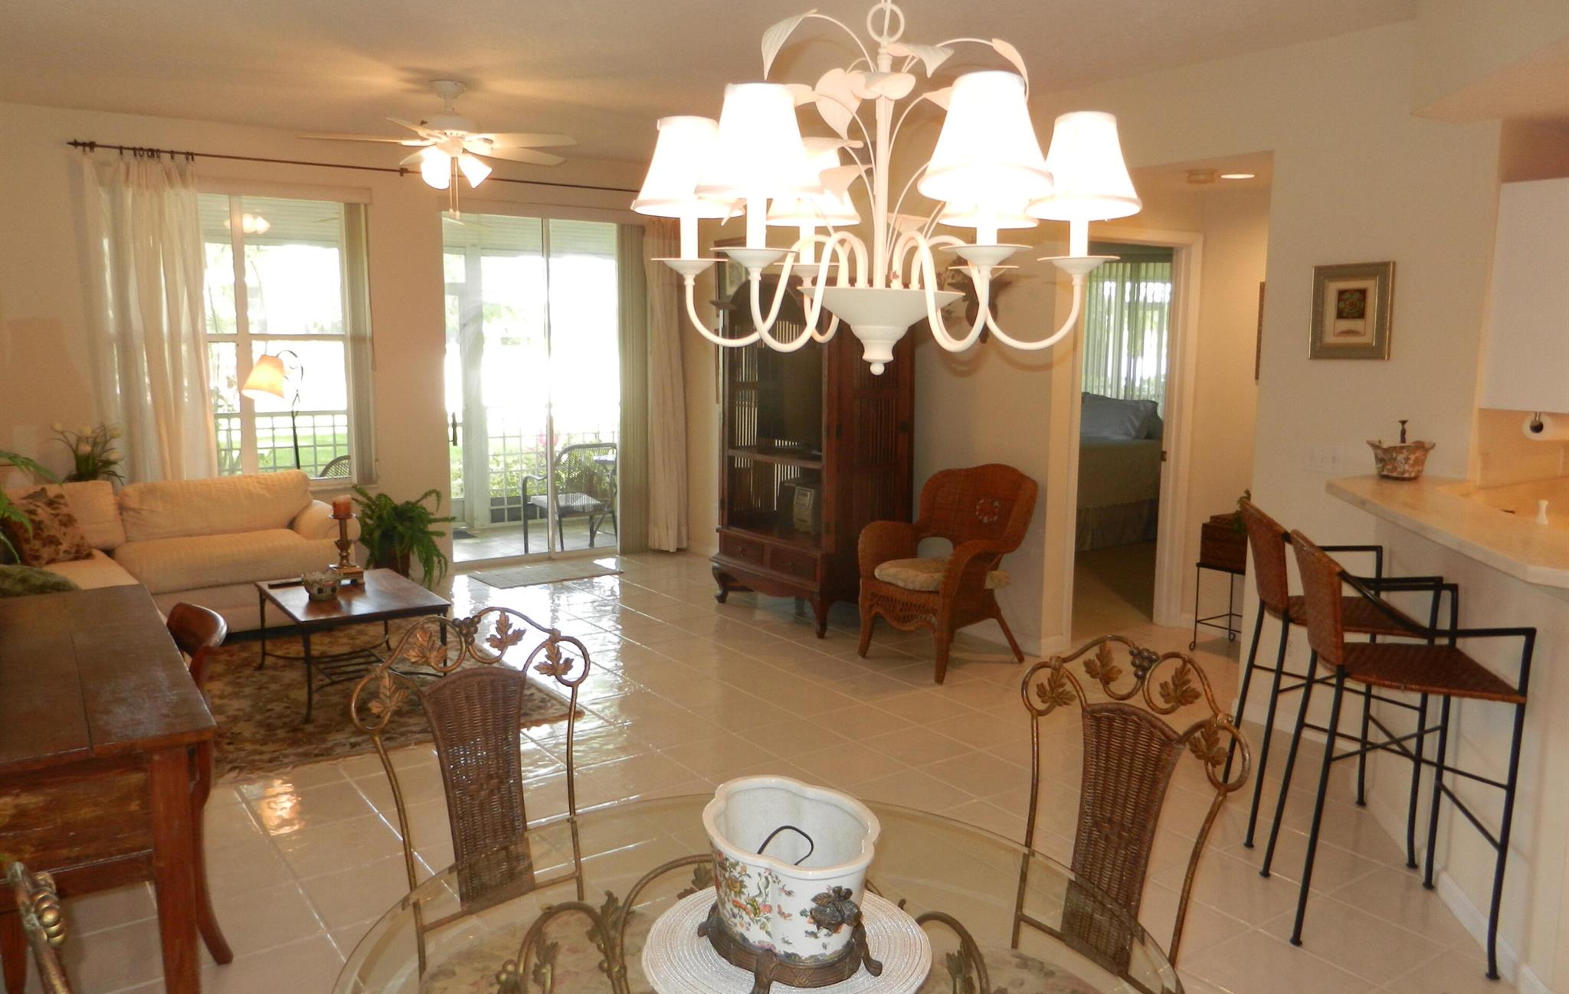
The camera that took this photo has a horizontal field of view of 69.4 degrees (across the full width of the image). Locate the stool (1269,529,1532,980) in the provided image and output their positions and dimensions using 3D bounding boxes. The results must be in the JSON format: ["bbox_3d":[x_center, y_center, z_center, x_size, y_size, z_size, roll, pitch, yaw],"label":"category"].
[{"bbox_3d":[1.597,0.651,3.026,0.475,1.010,0.500,2,9,13],"label":"stool"}]

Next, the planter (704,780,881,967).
[{"bbox_3d":[0.010,0.515,1.511,0.233,0.173,0.308,-3,9,-25],"label":"planter"}]

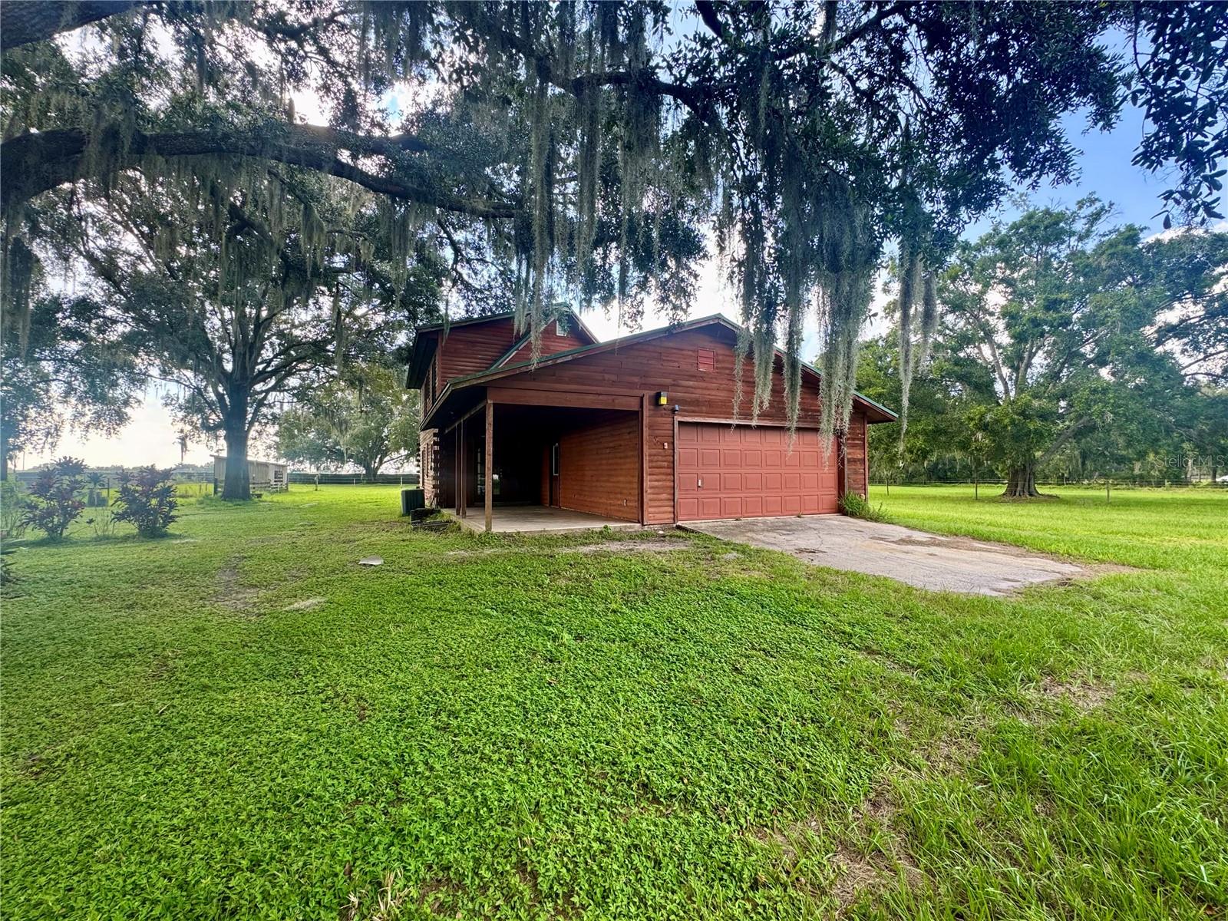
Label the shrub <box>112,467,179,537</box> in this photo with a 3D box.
[{"bbox_3d":[-10.344,0.918,11.006,1.100,1.517,1.080,1,-3,-43],"label":"shrub"}]

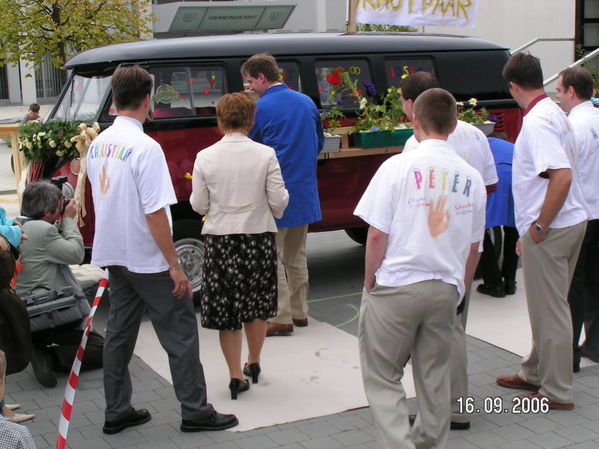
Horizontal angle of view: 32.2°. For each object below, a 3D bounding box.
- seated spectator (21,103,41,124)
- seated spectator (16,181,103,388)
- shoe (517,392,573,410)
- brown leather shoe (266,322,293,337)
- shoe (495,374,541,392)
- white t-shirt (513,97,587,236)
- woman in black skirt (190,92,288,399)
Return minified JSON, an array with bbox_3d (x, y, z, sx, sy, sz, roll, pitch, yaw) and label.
[{"bbox_3d":[-4.100,-1.269,15.996,0.460,1.160,0.620,-3,9,-10],"label":"seated spectator"},{"bbox_3d":[-1.305,0.310,5.917,0.720,1.120,0.530,-10,13,-42],"label":"seated spectator"},{"bbox_3d":[1.257,0.859,5.289,0.285,0.110,0.105,3,10,26],"label":"shoe"},{"bbox_3d":[-0.187,0.657,6.744,0.285,0.110,0.105,-1,9,4],"label":"brown leather shoe"},{"bbox_3d":[1.196,0.816,5.565,0.285,0.110,0.105,5,11,33],"label":"shoe"},{"bbox_3d":[1.256,-0.286,5.196,0.300,0.680,0.470,3,10,25],"label":"white t-shirt"},{"bbox_3d":[-0.303,0.104,5.503,0.500,1.610,0.380,-1,9,0],"label":"woman in black skirt"}]

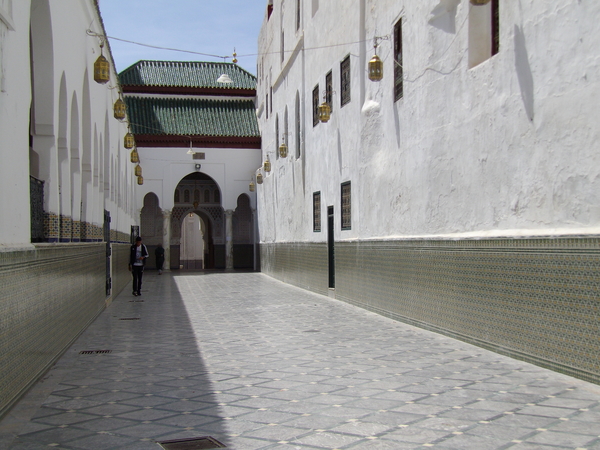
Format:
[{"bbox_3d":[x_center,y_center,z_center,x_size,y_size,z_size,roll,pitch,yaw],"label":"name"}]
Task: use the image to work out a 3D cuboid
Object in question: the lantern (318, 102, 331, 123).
[{"bbox_3d":[0.650,-2.967,21.900,0.310,0.550,0.310,-1,-1,-9],"label":"lantern"}]

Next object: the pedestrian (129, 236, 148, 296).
[{"bbox_3d":[-4.835,1.234,24.985,0.560,1.740,0.380,-1,-1,-9],"label":"pedestrian"}]

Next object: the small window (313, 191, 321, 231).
[{"bbox_3d":[0.525,-0.371,24.485,0.130,1.181,1.200,-1,-1,-9],"label":"small window"}]

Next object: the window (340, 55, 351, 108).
[{"bbox_3d":[1.142,-3.519,20.420,0.130,1.149,1.130,-1,-1,-9],"label":"window"}]

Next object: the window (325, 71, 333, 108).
[{"bbox_3d":[0.809,-3.548,22.505,0.130,1.157,0.980,-1,-1,-9],"label":"window"}]

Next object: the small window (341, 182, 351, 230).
[{"bbox_3d":[1.158,-0.450,20.507,0.130,1.176,1.180,-1,-1,-9],"label":"small window"}]

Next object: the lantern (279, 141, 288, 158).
[{"bbox_3d":[-0.578,-2.666,29.850,0.310,0.560,0.310,-1,-1,-9],"label":"lantern"}]

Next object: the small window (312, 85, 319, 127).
[{"bbox_3d":[0.494,-3.478,24.482,0.130,1.121,1.030,-1,-1,-9],"label":"small window"}]

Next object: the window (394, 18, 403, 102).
[{"bbox_3d":[1.889,-3.103,15.761,0.130,1.492,0.600,-1,-1,-9],"label":"window"}]

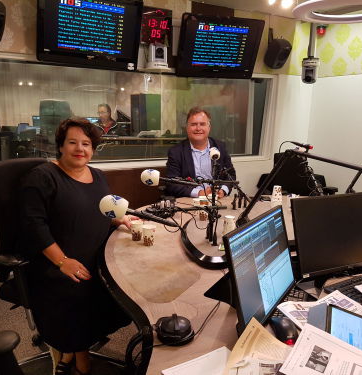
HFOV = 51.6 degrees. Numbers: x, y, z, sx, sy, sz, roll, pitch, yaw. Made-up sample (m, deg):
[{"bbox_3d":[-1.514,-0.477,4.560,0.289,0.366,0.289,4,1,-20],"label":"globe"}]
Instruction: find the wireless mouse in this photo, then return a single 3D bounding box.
[{"bbox_3d":[0.326,0.456,1.185,0.066,0.038,0.115,-2,15,-15],"label":"wireless mouse"}]

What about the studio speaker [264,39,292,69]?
[{"bbox_3d":[0.911,-1.247,3.500,0.175,0.265,0.165,-6,34,-29],"label":"studio speaker"}]

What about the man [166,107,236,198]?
[{"bbox_3d":[0.145,0.132,2.742,0.550,1.360,0.740,0,14,-8],"label":"man"}]

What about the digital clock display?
[{"bbox_3d":[-0.194,-1.306,3.030,0.280,0.280,0.070,-5,16,-26],"label":"digital clock display"}]

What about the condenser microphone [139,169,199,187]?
[{"bbox_3d":[-0.062,-0.047,1.850,0.270,0.085,0.085,-5,16,-27],"label":"condenser microphone"}]

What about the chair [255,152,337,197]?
[{"bbox_3d":[0.973,0.203,3.359,0.660,1.020,0.640,4,14,8],"label":"chair"}]

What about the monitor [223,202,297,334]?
[{"bbox_3d":[0.267,0.266,1.295,0.060,0.320,0.468,-5,7,36],"label":"monitor"}]

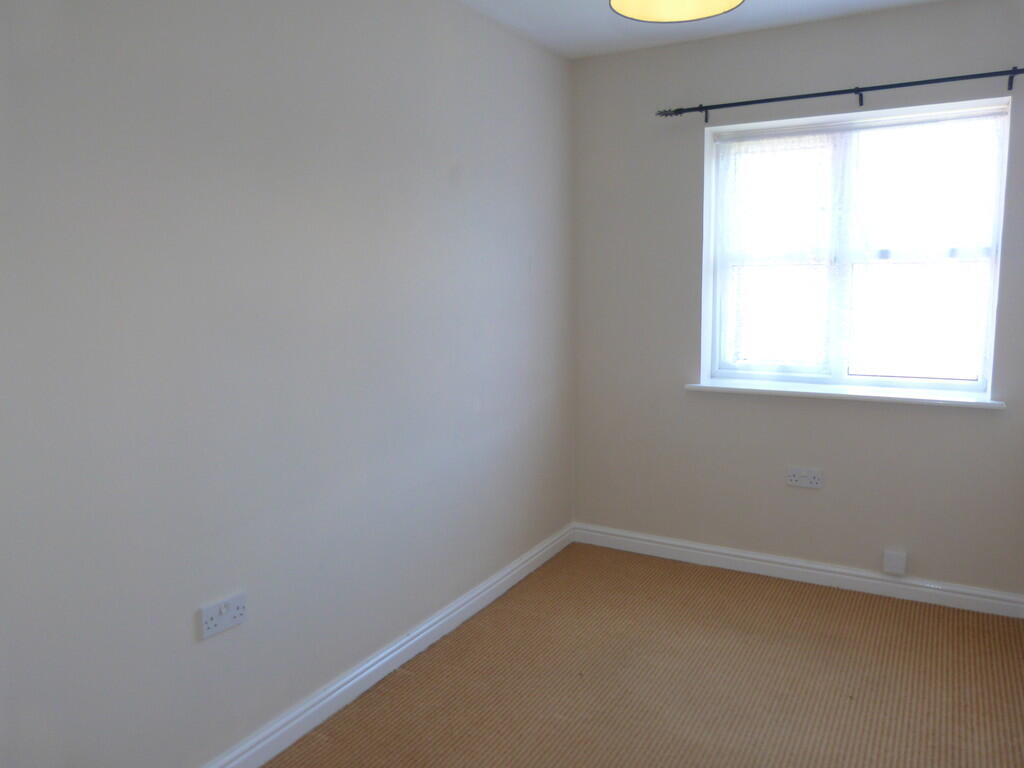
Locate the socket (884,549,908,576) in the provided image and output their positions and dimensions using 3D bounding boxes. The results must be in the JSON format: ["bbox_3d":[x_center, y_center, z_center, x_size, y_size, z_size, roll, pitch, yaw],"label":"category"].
[{"bbox_3d":[1.628,0.762,3.142,0.084,0.086,0.020,4,10,28],"label":"socket"}]

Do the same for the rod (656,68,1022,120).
[{"bbox_3d":[1.319,-1.139,2.940,1.500,0.065,0.105,4,10,28],"label":"rod"}]

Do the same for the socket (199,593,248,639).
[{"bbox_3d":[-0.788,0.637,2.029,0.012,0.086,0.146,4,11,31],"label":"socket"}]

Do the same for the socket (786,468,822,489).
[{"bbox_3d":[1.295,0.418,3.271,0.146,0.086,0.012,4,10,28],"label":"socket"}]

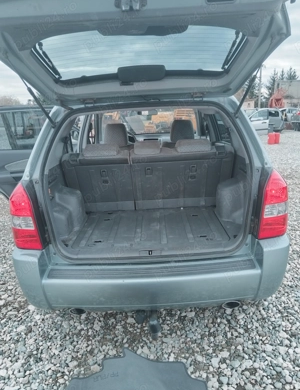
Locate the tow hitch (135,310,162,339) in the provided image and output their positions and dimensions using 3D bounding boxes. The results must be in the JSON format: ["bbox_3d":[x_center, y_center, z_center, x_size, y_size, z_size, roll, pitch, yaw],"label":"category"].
[{"bbox_3d":[-0.010,0.745,1.776,0.150,0.160,0.200,-3,16,2],"label":"tow hitch"}]

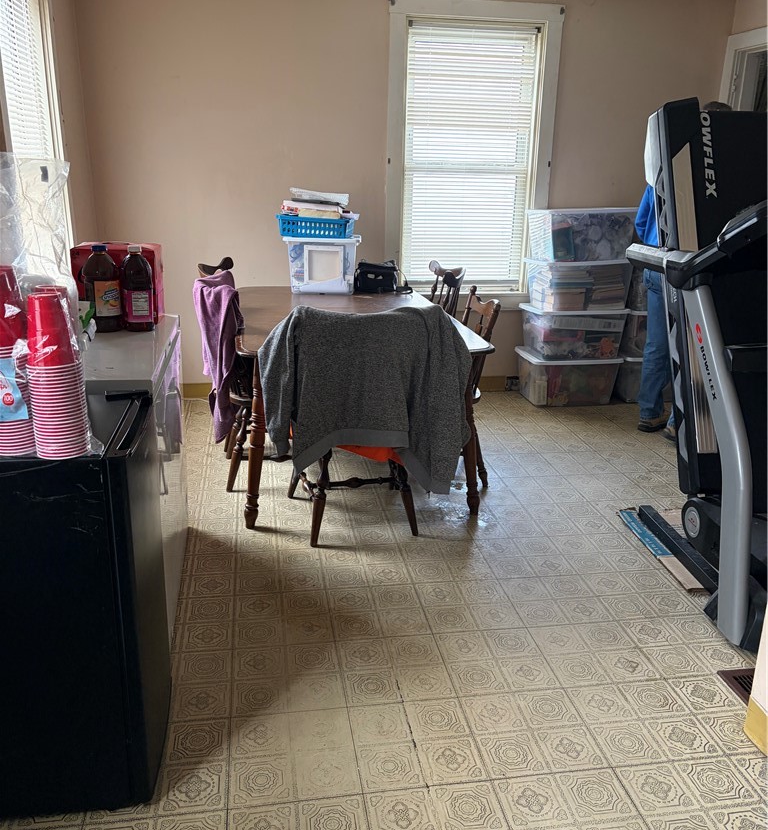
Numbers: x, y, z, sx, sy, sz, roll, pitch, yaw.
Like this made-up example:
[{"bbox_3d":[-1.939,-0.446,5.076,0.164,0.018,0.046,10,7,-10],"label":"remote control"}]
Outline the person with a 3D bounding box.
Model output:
[{"bbox_3d":[1.649,-0.732,4.101,0.480,1.740,0.480,-4,18,-16],"label":"person"}]

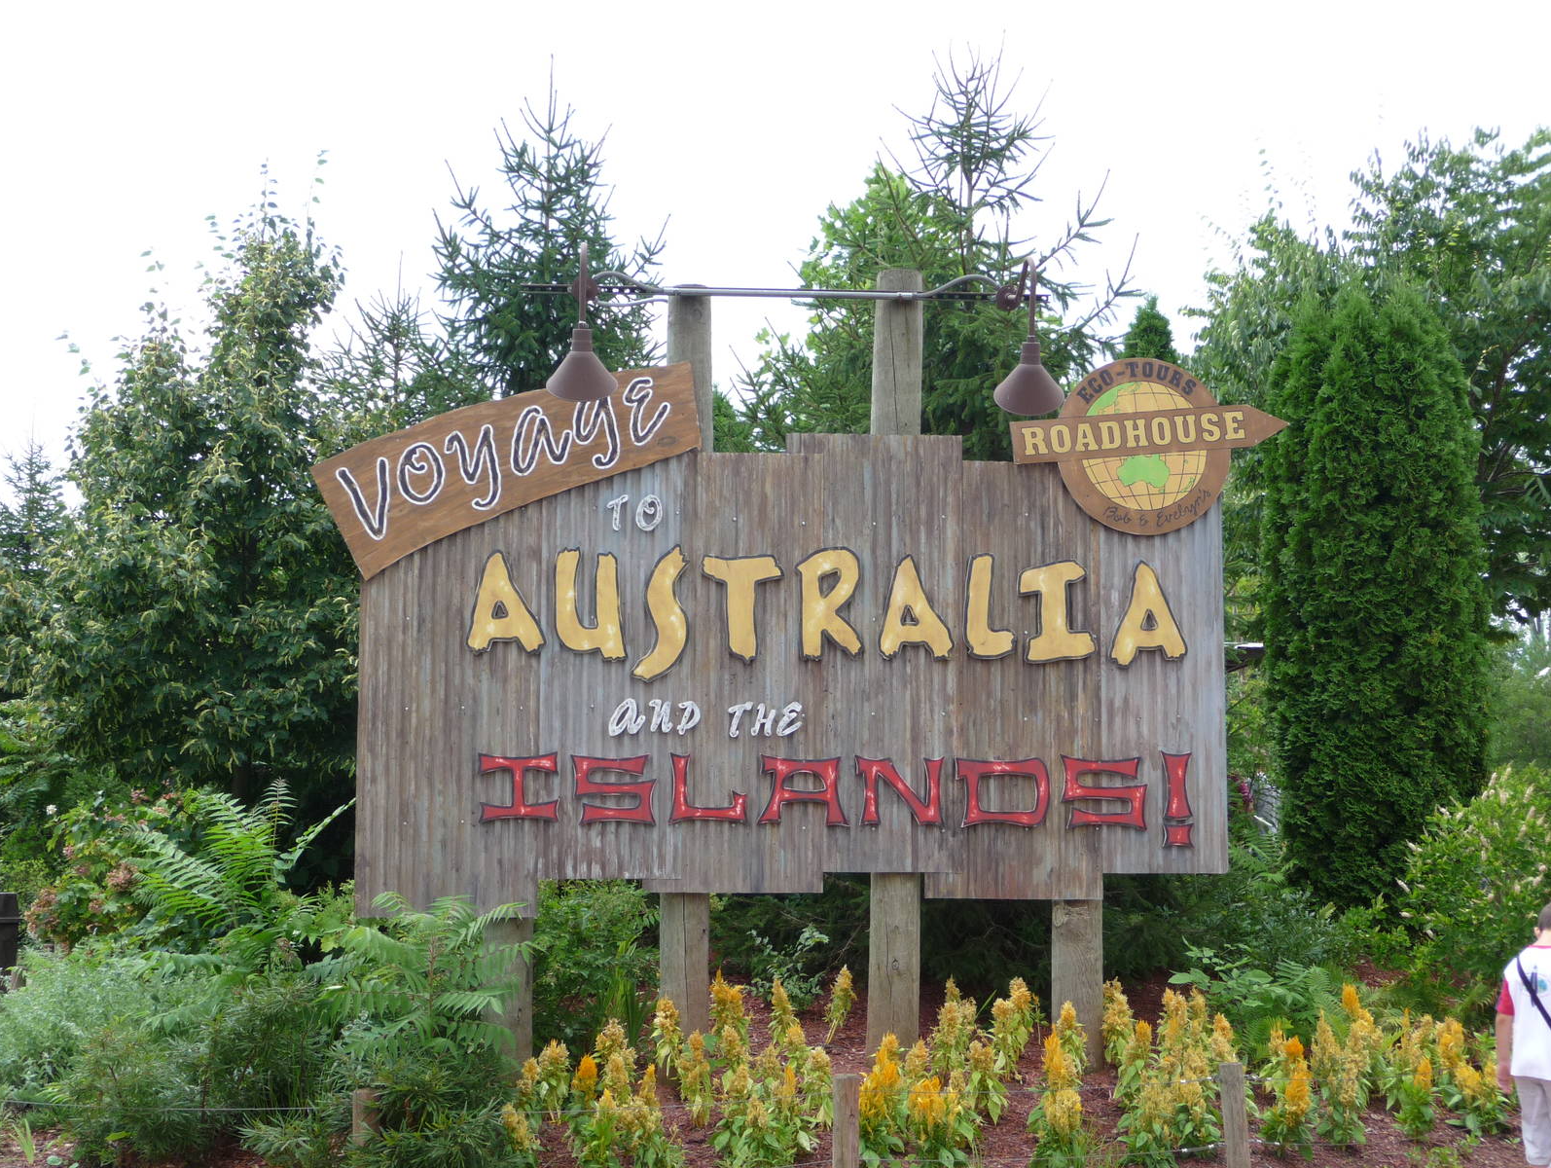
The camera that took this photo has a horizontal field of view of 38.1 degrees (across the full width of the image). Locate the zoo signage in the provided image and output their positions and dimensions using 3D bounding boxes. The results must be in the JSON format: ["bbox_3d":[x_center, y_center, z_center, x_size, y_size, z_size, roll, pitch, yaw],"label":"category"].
[{"bbox_3d":[0.036,0.253,10.751,4.422,2.638,0.200,1,-5,-4],"label":"zoo signage"}]

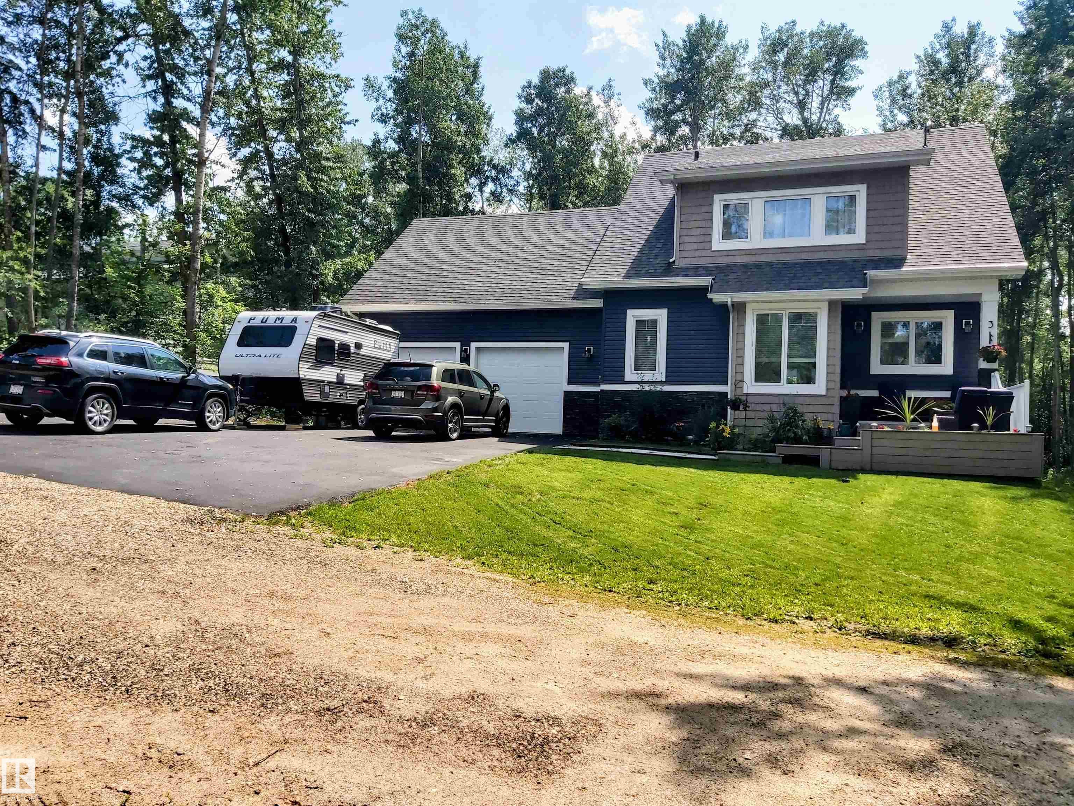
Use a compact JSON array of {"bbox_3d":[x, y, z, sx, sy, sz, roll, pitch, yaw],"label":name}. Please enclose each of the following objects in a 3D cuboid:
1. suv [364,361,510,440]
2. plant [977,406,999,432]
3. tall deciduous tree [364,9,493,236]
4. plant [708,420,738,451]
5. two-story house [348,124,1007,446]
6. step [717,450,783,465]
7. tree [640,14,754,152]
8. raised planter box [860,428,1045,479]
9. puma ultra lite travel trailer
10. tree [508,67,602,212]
[{"bbox_3d":[-2.079,-0.092,18.794,1.880,1.740,4.880,3,0,19],"label":"suv"},{"bbox_3d":[7.791,0.267,13.883,0.460,0.490,0.440,1,-2,21],"label":"plant"},{"bbox_3d":[-5.643,-8.856,38.595,6.247,20.329,6.247,1,-2,21],"label":"tall deciduous tree"},{"bbox_3d":[3.755,0.670,16.300,0.600,0.640,0.550,1,-2,21],"label":"plant"},{"bbox_3d":[4.281,-3.546,26.232,18.150,9.850,13.000,1,-2,21],"label":"two-story house"},{"bbox_3d":[4.125,1.050,15.568,1.209,0.200,0.380,1,-3,26],"label":"step"},{"bbox_3d":[7.353,-8.485,38.590,5.558,20.585,5.558,1,-2,21],"label":"tree"},{"bbox_3d":[7.173,0.870,14.089,2.809,0.709,0.500,1,-2,21],"label":"raised planter box"},{"bbox_3d":[-5.916,-0.989,20.645,2.300,3.227,5.315,1,-2,20],"label":"puma ultra lite travel trailer"},{"bbox_3d":[0.651,-8.131,42.608,4.965,19.684,4.965,1,-2,21],"label":"tree"}]

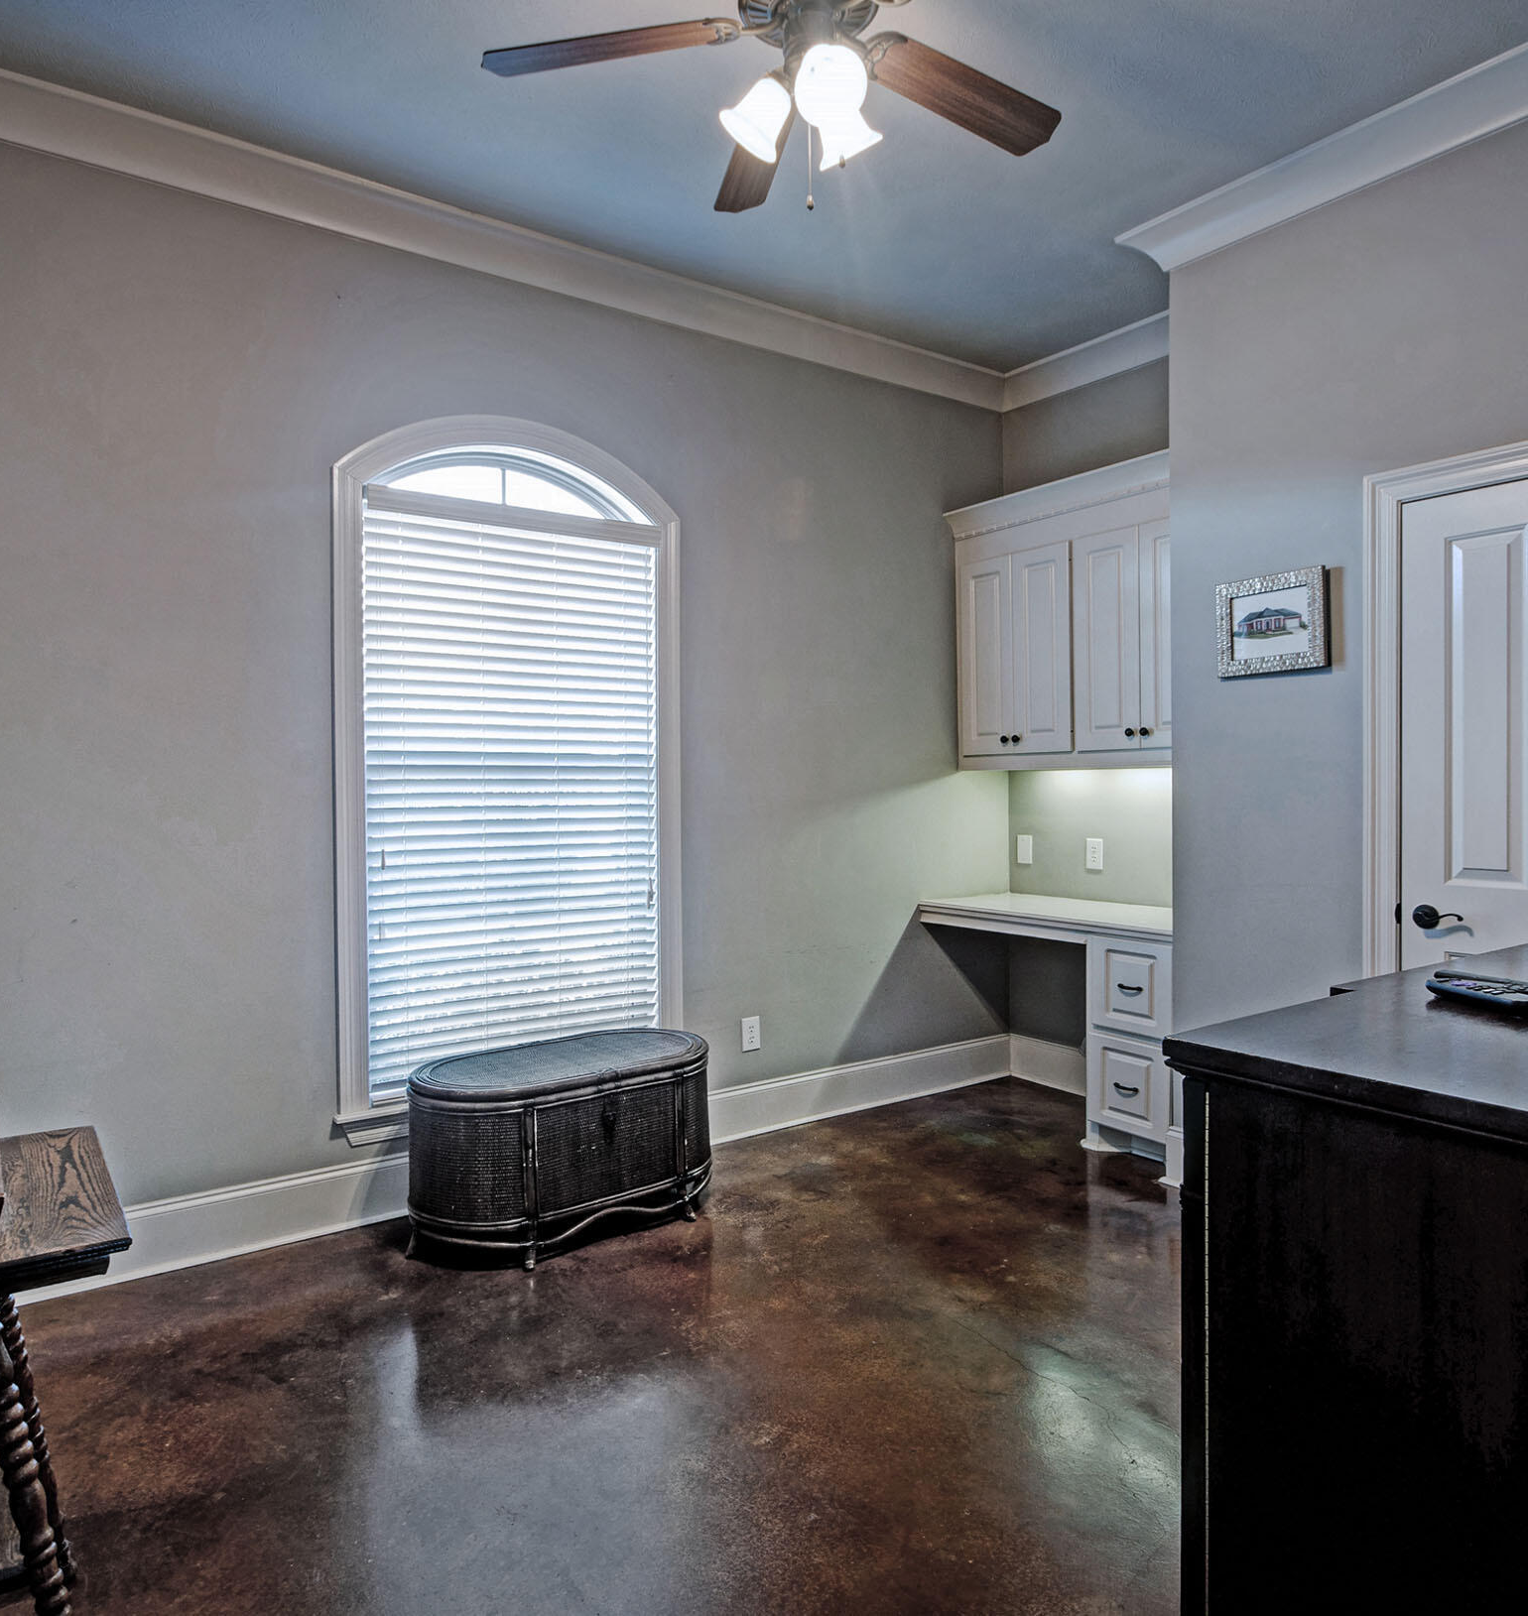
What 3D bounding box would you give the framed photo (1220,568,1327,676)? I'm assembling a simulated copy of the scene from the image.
[{"bbox_3d":[1.462,-0.531,2.913,0.025,0.276,0.305,-1,1,-39],"label":"framed photo"}]

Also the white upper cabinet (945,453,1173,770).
[{"bbox_3d":[1.225,-0.664,3.782,0.360,1.035,1.070,-1,1,-39],"label":"white upper cabinet"}]

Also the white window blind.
[{"bbox_3d":[-0.755,-0.033,3.159,0.925,1.765,0.065,-1,1,-33],"label":"white window blind"}]

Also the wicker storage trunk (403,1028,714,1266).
[{"bbox_3d":[-0.569,0.968,2.983,0.920,0.460,0.465,-1,1,-33],"label":"wicker storage trunk"}]

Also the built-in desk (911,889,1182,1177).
[{"bbox_3d":[1.174,0.772,3.777,0.515,0.775,1.070,-1,1,-39],"label":"built-in desk"}]

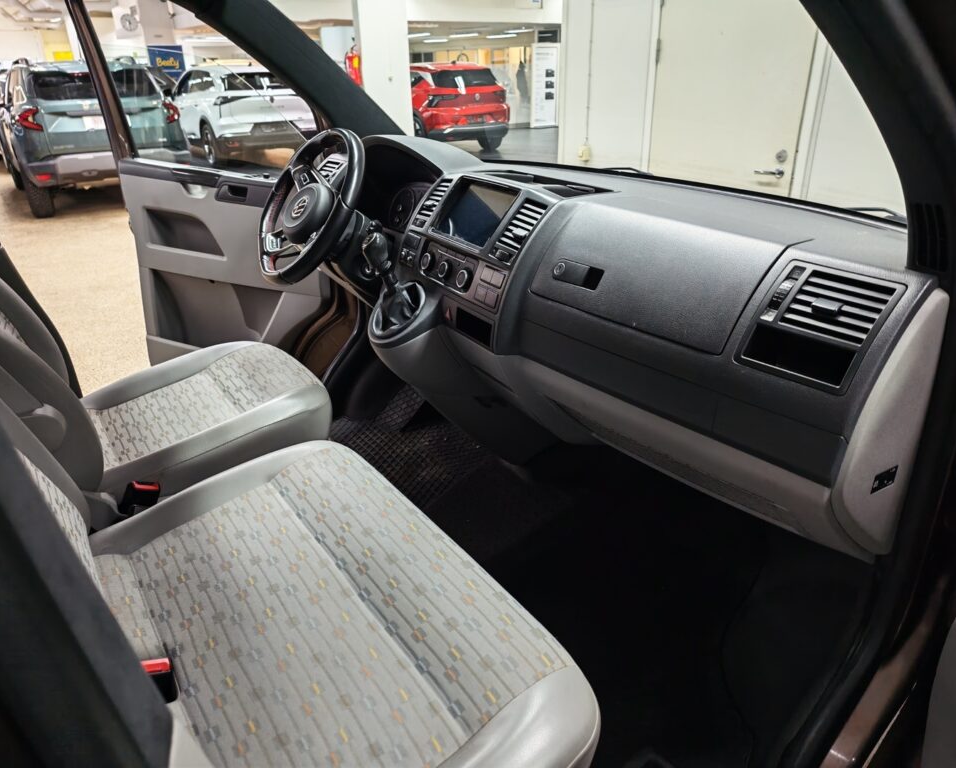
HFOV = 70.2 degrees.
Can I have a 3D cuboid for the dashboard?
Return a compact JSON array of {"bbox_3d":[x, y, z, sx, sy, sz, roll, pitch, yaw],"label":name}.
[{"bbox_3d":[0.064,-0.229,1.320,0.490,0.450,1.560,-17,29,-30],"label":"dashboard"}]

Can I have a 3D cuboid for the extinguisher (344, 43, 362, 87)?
[{"bbox_3d":[-1.203,-3.041,6.600,0.170,0.480,0.165,-5,25,-7],"label":"extinguisher"}]

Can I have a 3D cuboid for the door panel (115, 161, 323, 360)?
[{"bbox_3d":[-0.839,-0.329,2.322,0.990,0.810,0.120,14,29,29],"label":"door panel"}]

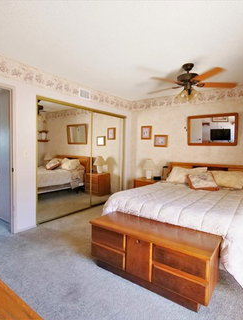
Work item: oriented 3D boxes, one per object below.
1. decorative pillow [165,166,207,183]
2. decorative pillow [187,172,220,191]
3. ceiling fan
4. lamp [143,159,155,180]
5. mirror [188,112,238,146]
[{"bbox_3d":[1.226,0.294,3.780,0.670,0.390,0.160,3,-27,33],"label":"decorative pillow"},{"bbox_3d":[1.341,0.347,3.277,0.420,0.130,0.380,-7,44,19],"label":"decorative pillow"},{"bbox_3d":[0.948,-1.073,2.782,1.300,0.530,1.300,4,4,37],"label":"ceiling fan"},{"bbox_3d":[0.634,0.211,4.548,0.305,0.475,0.305,1,3,0],"label":"lamp"},{"bbox_3d":[1.772,-0.582,3.888,0.920,0.610,0.035,4,4,37],"label":"mirror"}]

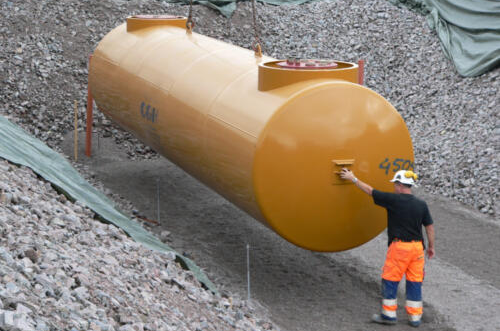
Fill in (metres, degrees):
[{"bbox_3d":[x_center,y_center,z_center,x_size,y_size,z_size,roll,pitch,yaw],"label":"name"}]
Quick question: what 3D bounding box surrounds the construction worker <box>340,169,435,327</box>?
[{"bbox_3d":[1.585,0.900,15.963,0.880,1.810,0.820,-4,11,-22],"label":"construction worker"}]

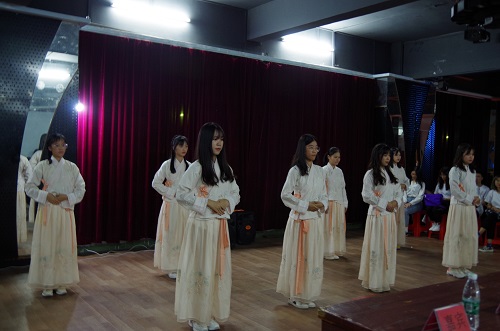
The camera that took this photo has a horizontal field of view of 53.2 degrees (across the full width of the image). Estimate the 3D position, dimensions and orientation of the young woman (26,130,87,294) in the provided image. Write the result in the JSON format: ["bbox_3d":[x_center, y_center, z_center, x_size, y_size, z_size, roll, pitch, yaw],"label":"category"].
[{"bbox_3d":[-1.892,0.478,4.866,0.560,1.574,0.420,1,1,-33],"label":"young woman"}]

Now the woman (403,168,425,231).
[{"bbox_3d":[3.179,0.703,9.700,0.620,1.310,0.460,1,0,-28],"label":"woman"}]

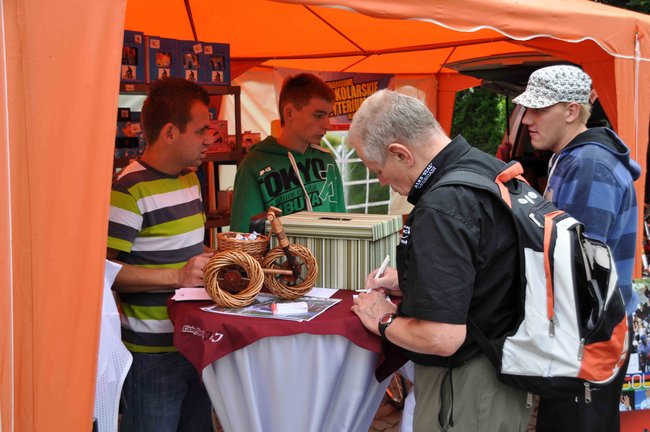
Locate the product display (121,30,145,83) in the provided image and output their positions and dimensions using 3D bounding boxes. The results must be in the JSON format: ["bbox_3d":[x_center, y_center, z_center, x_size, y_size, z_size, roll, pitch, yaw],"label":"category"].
[{"bbox_3d":[-0.916,-0.737,3.616,0.050,0.236,0.160,6,10,45],"label":"product display"}]

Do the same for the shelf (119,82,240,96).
[{"bbox_3d":[-0.854,-0.634,3.925,0.380,0.045,0.790,6,10,45],"label":"shelf"}]

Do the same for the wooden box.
[{"bbox_3d":[0.030,0.098,2.238,0.336,0.180,0.220,3,8,26],"label":"wooden box"}]

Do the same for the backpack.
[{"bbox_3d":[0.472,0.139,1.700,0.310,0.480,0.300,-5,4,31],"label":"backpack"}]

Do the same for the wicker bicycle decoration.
[{"bbox_3d":[-0.160,0.098,2.020,0.285,0.241,0.200,-1,7,0],"label":"wicker bicycle decoration"}]

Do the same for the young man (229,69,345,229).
[{"bbox_3d":[-0.126,0.379,2.680,0.450,1.716,0.270,-5,8,-30],"label":"young man"}]

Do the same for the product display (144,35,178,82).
[{"bbox_3d":[-0.795,-0.745,3.737,0.050,0.220,0.172,6,10,45],"label":"product display"}]

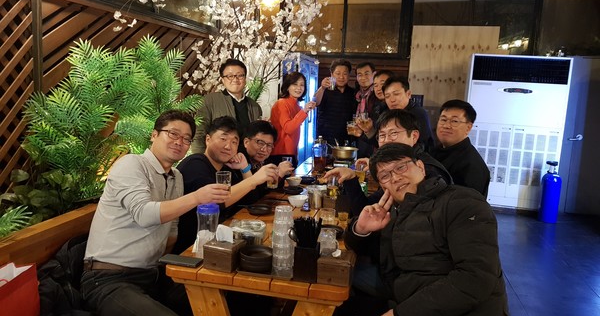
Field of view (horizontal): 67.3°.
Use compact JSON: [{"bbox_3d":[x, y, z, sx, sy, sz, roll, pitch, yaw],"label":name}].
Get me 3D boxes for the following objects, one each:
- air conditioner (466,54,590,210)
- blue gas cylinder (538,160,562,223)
[{"bbox_3d":[2.673,-0.305,5.737,1.091,1.886,0.420,4,9,13],"label":"air conditioner"},{"bbox_3d":[2.906,0.378,5.194,0.195,0.720,0.195,4,9,13],"label":"blue gas cylinder"}]

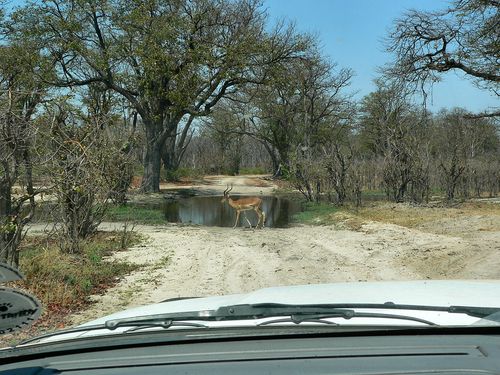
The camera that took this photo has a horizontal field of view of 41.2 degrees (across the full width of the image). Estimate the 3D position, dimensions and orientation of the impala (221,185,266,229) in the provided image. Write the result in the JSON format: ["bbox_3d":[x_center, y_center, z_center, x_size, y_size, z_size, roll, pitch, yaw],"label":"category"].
[{"bbox_3d":[-0.196,0.580,20.000,1.320,1.320,0.360,0,1,-10],"label":"impala"}]

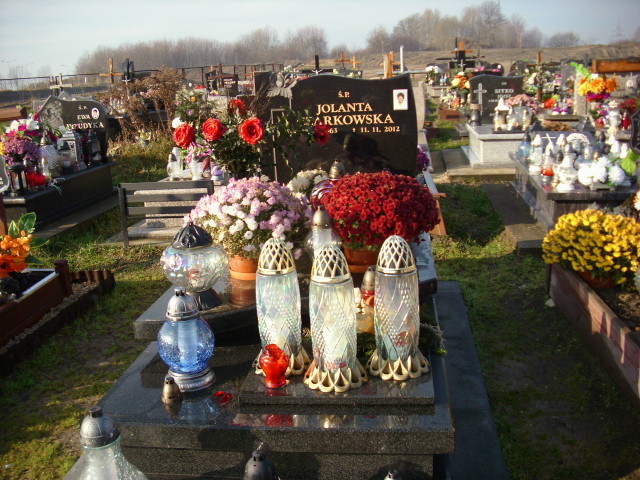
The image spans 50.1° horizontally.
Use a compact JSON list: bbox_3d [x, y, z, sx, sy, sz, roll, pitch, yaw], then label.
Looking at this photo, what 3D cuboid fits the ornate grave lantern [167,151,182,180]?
[{"bbox_3d":[-1.283,-0.653,6.004,0.122,0.253,0.122,0,15,7],"label":"ornate grave lantern"}]

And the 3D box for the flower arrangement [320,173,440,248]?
[{"bbox_3d":[0.214,-0.089,2.529,0.430,0.300,0.400,0,15,7],"label":"flower arrangement"}]

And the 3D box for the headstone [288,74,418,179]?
[{"bbox_3d":[0.139,-0.457,3.429,0.691,0.724,0.100,-1,14,7],"label":"headstone"}]

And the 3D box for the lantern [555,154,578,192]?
[{"bbox_3d":[1.820,-0.492,5.034,0.149,0.263,0.149,0,15,7],"label":"lantern"}]

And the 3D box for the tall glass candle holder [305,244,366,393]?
[{"bbox_3d":[0.035,0.207,1.946,0.184,0.403,0.184,-1,14,8],"label":"tall glass candle holder"}]

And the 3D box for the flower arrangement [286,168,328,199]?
[{"bbox_3d":[-0.061,-0.251,3.333,0.240,0.220,0.220,0,15,7],"label":"flower arrangement"}]

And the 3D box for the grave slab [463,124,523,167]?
[{"bbox_3d":[2.646,-1.430,9.953,0.980,0.385,2.100,-1,14,8],"label":"grave slab"}]

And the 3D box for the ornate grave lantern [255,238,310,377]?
[{"bbox_3d":[-0.112,0.179,1.924,0.161,0.374,0.161,0,15,7],"label":"ornate grave lantern"}]

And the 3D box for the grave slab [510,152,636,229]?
[{"bbox_3d":[2.573,-0.561,6.690,1.160,0.307,2.623,-1,14,8],"label":"grave slab"}]

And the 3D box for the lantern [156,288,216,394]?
[{"bbox_3d":[-0.402,0.289,2.045,0.173,0.293,0.173,-1,14,8],"label":"lantern"}]

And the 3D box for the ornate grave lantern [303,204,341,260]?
[{"bbox_3d":[0.015,0.006,2.449,0.141,0.261,0.141,0,15,7],"label":"ornate grave lantern"}]

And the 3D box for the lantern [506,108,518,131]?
[{"bbox_3d":[2.369,-1.485,8.418,0.142,0.259,0.142,0,15,7],"label":"lantern"}]

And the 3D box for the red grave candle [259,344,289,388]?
[{"bbox_3d":[-0.133,0.347,1.902,0.082,0.117,0.082,-1,14,7],"label":"red grave candle"}]

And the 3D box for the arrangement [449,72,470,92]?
[{"bbox_3d":[2.599,-2.935,12.748,0.420,0.380,0.360,-1,14,8],"label":"arrangement"}]

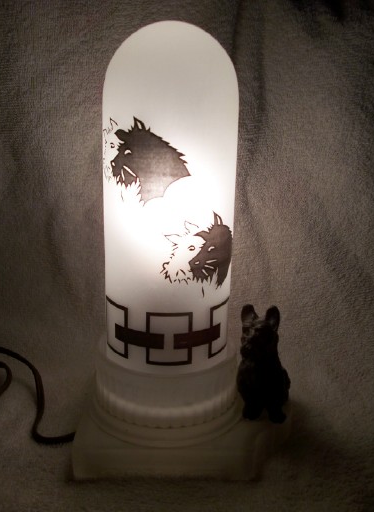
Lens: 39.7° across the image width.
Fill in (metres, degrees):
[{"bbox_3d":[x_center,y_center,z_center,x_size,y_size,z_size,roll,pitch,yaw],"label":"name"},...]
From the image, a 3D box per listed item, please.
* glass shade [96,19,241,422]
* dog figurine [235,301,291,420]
[{"bbox_3d":[-0.012,-0.022,0.345,0.103,0.247,0.103,1,17,0],"label":"glass shade"},{"bbox_3d":[0.059,0.069,0.373,0.039,0.081,0.051,5,17,11],"label":"dog figurine"}]

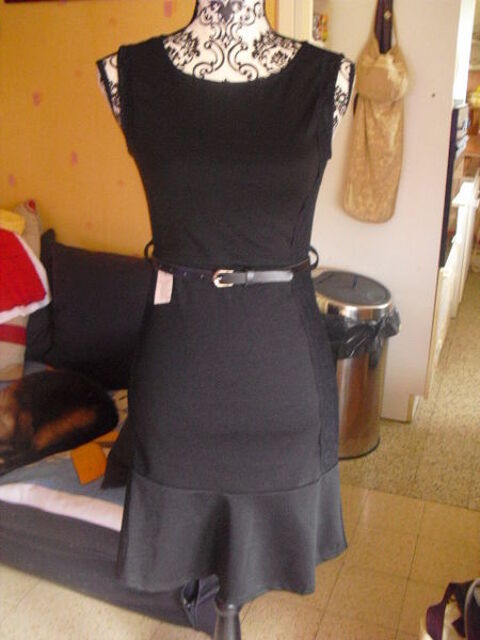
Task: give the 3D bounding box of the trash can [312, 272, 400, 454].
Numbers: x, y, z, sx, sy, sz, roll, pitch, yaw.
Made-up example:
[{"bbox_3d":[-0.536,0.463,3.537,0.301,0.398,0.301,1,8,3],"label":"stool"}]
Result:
[{"bbox_3d":[0.434,0.189,2.764,0.345,0.690,0.345,0,16,0],"label":"trash can"}]

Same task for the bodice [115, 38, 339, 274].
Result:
[{"bbox_3d":[-0.012,-0.245,1.026,0.345,0.335,0.225,0,16,-2],"label":"bodice"}]

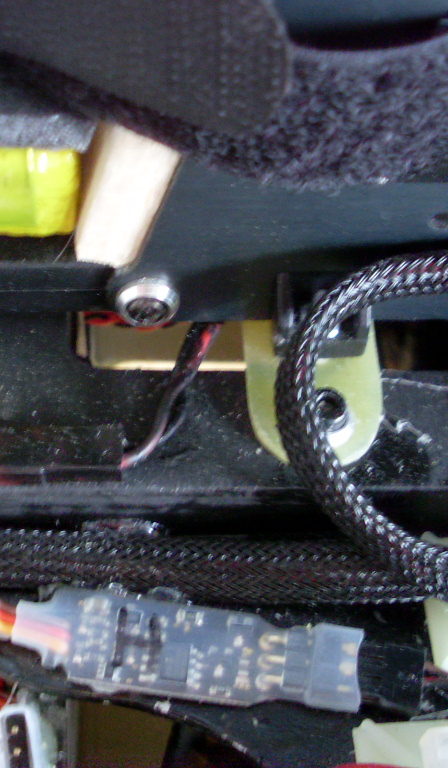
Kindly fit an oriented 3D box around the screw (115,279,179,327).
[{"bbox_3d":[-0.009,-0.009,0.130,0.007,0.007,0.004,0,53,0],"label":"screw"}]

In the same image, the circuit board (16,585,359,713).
[{"bbox_3d":[-0.004,0.032,0.135,0.041,0.004,0.010,6,53,5],"label":"circuit board"}]

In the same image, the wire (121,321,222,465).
[{"bbox_3d":[-0.006,0.001,0.134,0.003,0.006,0.021,25,57,18],"label":"wire"}]

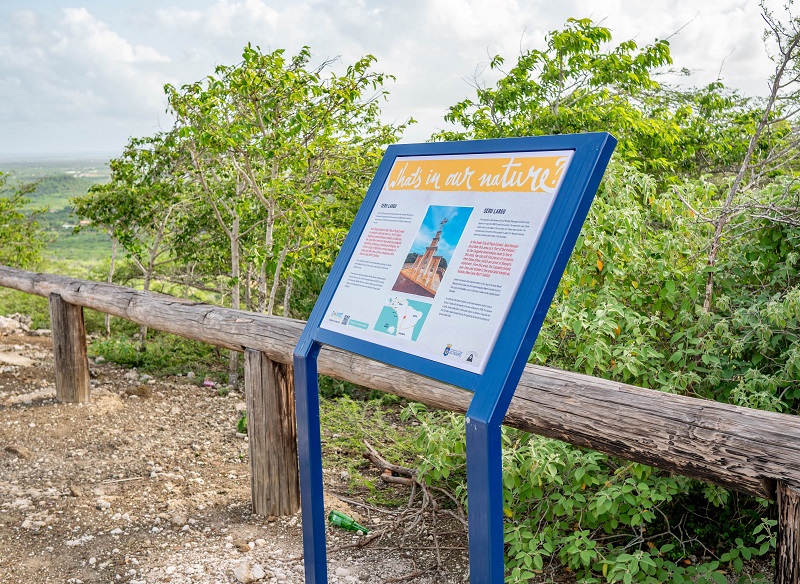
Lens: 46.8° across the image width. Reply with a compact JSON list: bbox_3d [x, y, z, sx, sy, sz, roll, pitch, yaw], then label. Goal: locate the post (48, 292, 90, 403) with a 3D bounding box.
[{"bbox_3d":[-2.108,0.340,5.877,0.199,0.692,0.199,-9,12,-39],"label":"post"}]

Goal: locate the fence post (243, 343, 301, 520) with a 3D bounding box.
[{"bbox_3d":[-0.566,0.591,4.065,0.213,0.739,0.213,-2,9,0],"label":"fence post"}]

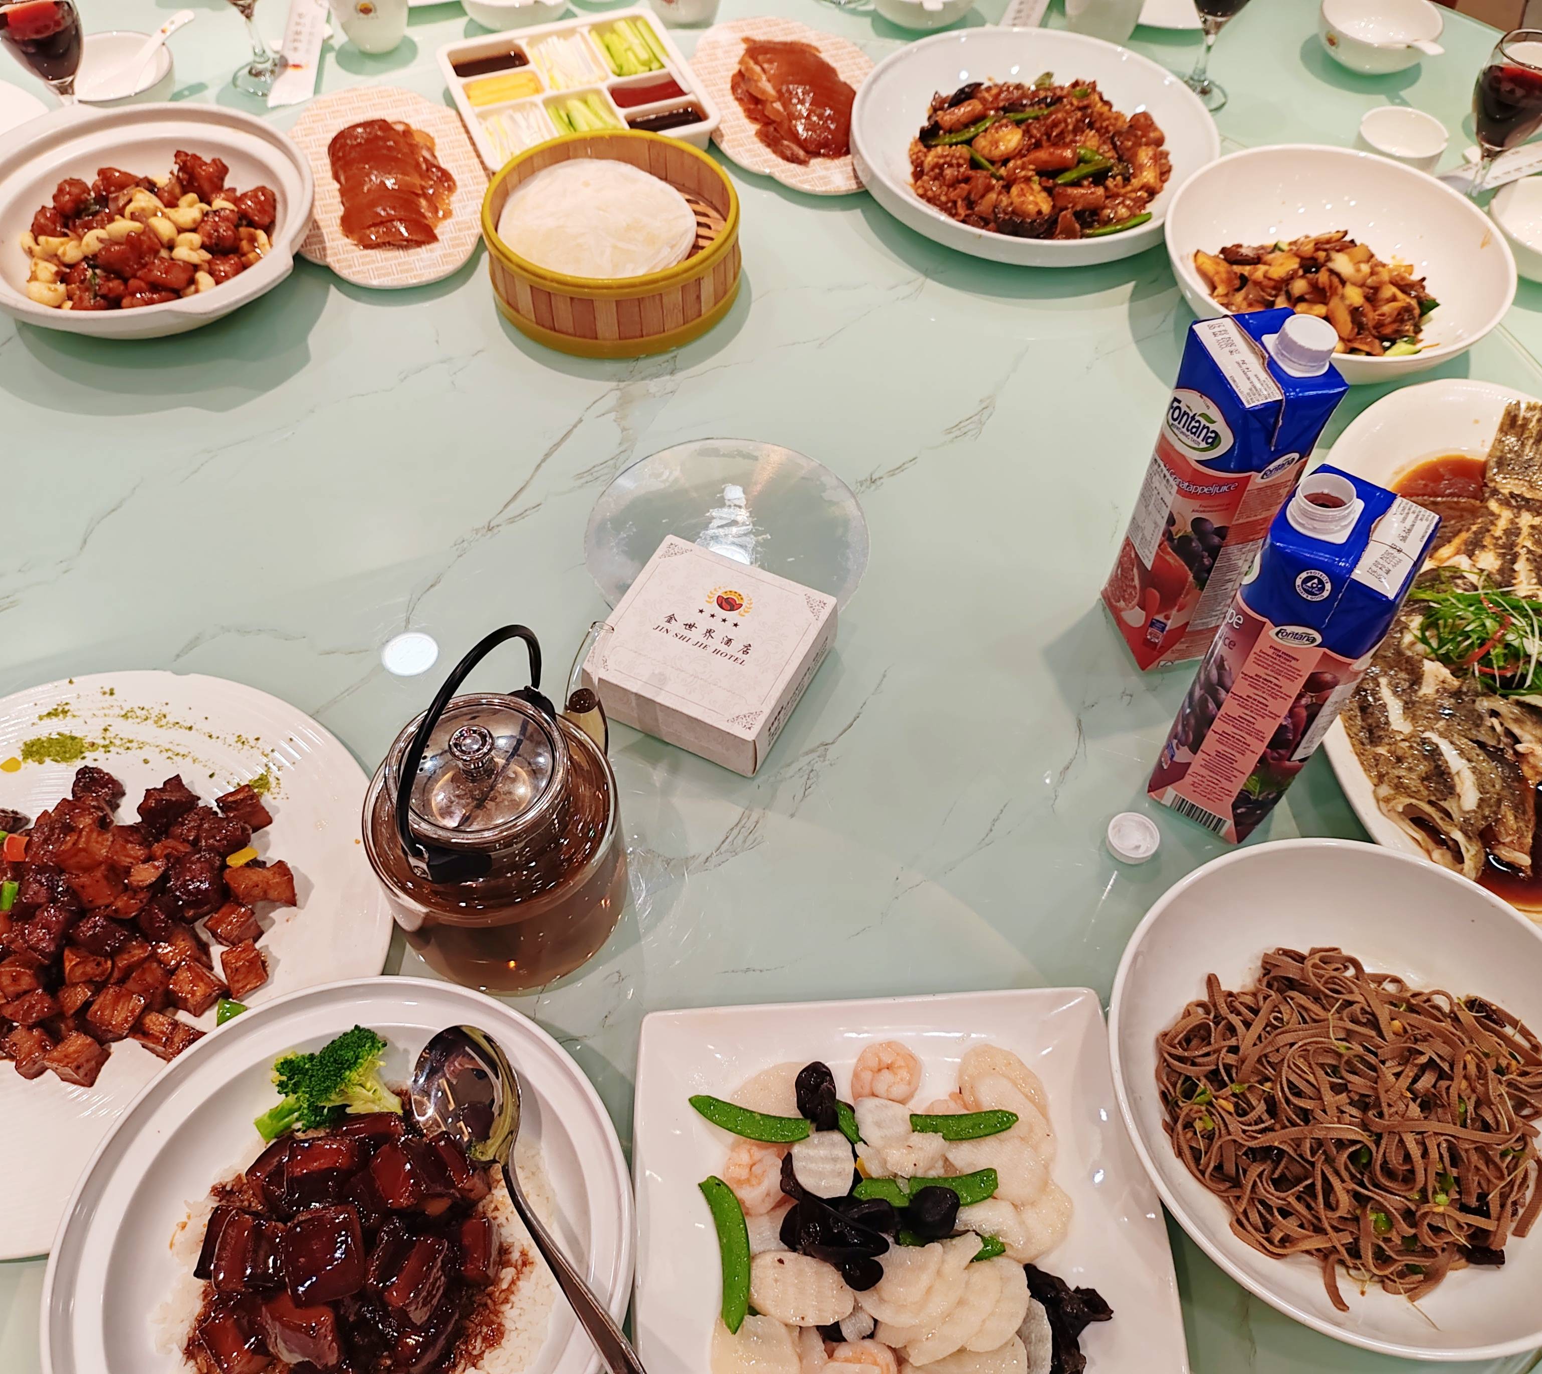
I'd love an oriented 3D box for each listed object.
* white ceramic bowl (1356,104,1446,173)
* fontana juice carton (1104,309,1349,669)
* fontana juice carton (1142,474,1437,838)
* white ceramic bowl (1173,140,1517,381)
[{"bbox_3d":[0.570,-0.487,1.306,0.077,0.045,0.077,1,55,0],"label":"white ceramic bowl"},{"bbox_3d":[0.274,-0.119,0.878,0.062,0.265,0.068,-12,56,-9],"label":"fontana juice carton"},{"bbox_3d":[0.292,-0.014,0.809,0.062,0.260,0.068,32,61,20],"label":"fontana juice carton"},{"bbox_3d":[0.439,-0.322,1.139,0.263,0.070,0.263,0,55,-1],"label":"white ceramic bowl"}]

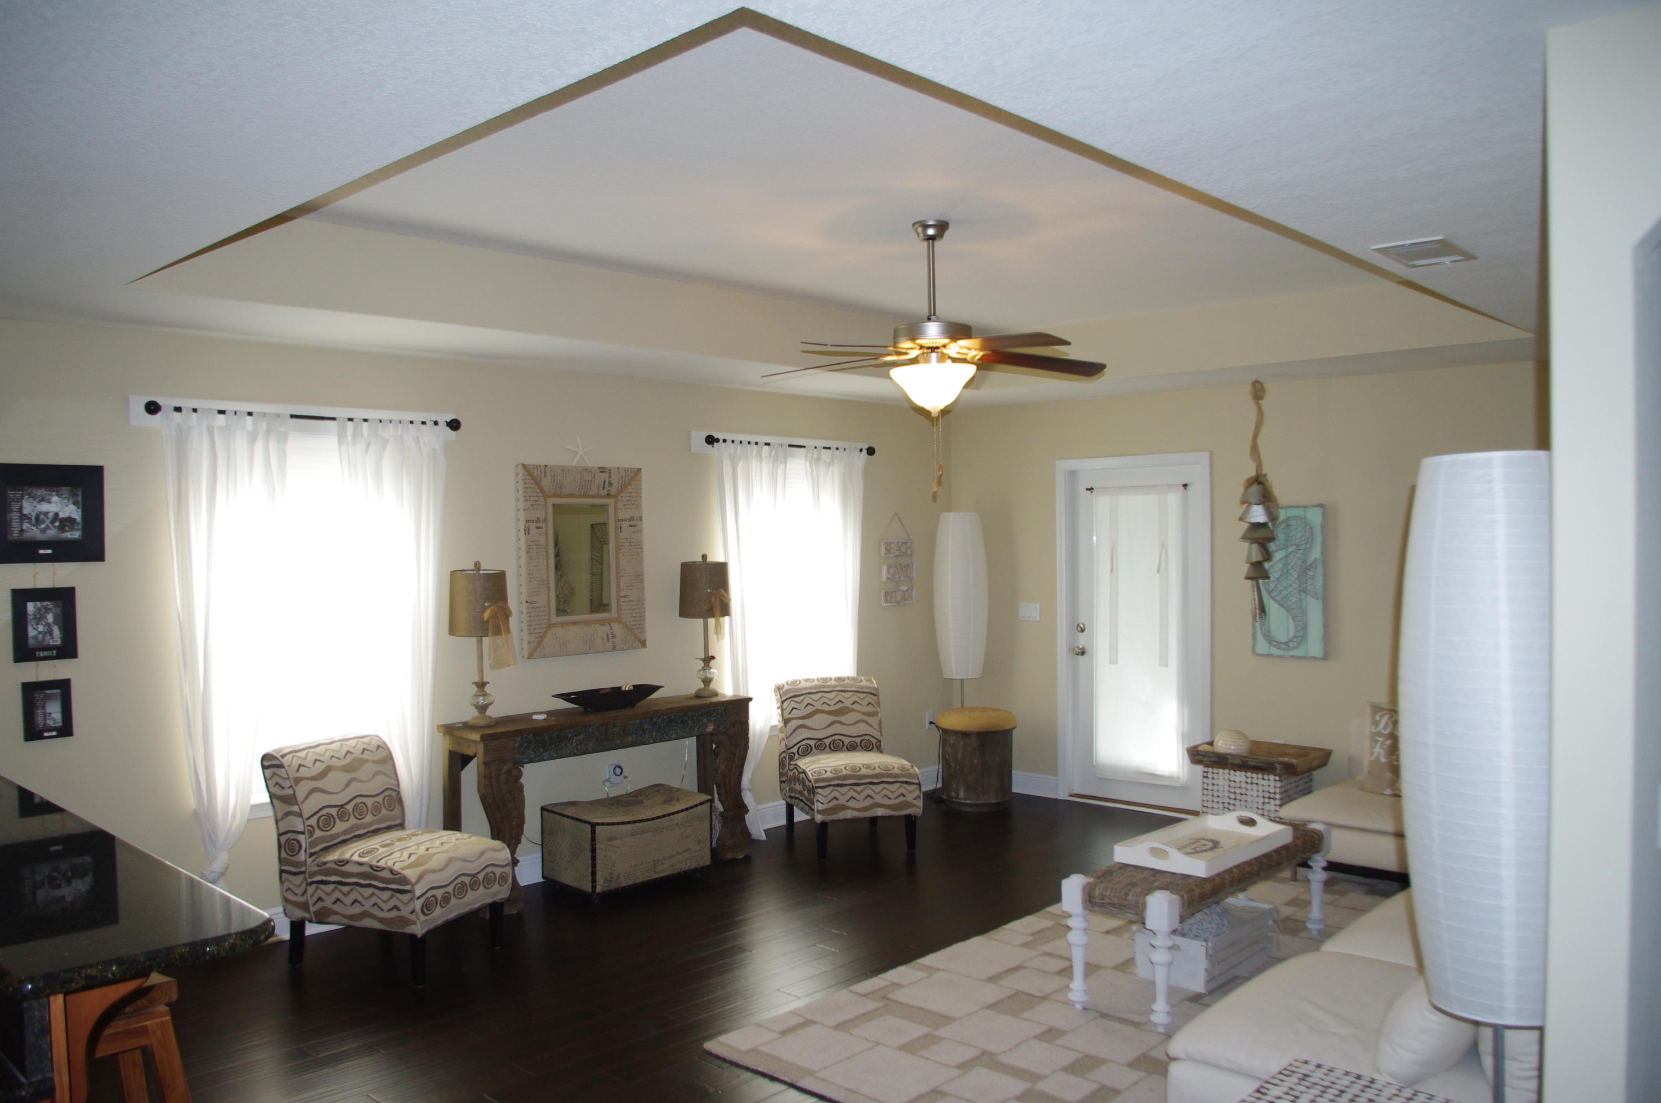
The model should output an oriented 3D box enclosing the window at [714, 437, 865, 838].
[{"bbox_3d":[-0.182,0.479,7.070,0.150,2.170,1.140,0,1,44],"label":"window"}]

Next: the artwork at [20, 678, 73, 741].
[{"bbox_3d":[-2.803,0.567,4.454,0.022,0.208,0.152,1,2,45],"label":"artwork"}]

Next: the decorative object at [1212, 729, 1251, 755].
[{"bbox_3d":[2.102,1.023,6.502,0.205,0.195,0.205,0,1,44],"label":"decorative object"}]

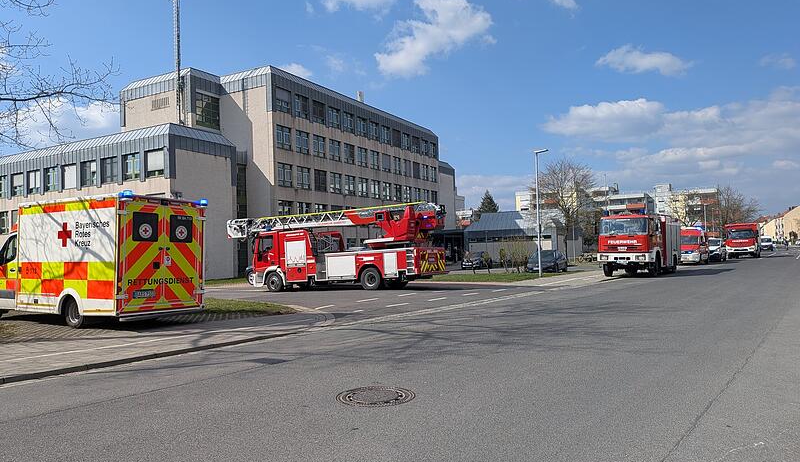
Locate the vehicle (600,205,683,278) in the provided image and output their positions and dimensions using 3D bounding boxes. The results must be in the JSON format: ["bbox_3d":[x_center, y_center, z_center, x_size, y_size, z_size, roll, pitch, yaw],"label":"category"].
[{"bbox_3d":[13.614,0.729,31.159,2.500,3.300,7.400,-3,-3,37],"label":"vehicle"}]

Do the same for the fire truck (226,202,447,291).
[{"bbox_3d":[-3.017,0.781,24.010,10.000,3.380,2.500,-3,-2,29],"label":"fire truck"}]

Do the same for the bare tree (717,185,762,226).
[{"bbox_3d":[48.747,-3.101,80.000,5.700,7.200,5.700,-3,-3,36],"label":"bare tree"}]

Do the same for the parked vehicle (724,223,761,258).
[{"bbox_3d":[35.054,1.103,56.759,2.500,3.300,7.800,-3,-3,36],"label":"parked vehicle"}]

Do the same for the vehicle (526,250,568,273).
[{"bbox_3d":[10.289,1.980,38.126,1.780,1.480,4.200,-3,-2,28],"label":"vehicle"}]

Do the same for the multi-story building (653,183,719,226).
[{"bbox_3d":[74.664,-3.211,145.289,16.000,16.300,12.000,-3,-2,30],"label":"multi-story building"}]

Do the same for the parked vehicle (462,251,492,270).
[{"bbox_3d":[6.579,2.340,47.027,1.750,1.500,4.100,-3,-2,26],"label":"parked vehicle"}]

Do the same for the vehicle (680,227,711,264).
[{"bbox_3d":[23.361,1.209,44.450,2.050,2.800,6.000,-3,-2,35],"label":"vehicle"}]

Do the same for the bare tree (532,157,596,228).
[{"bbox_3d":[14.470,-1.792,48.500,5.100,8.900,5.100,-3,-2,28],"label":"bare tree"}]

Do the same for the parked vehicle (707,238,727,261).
[{"bbox_3d":[28.372,1.701,50.535,1.950,2.000,4.900,-3,-2,35],"label":"parked vehicle"}]

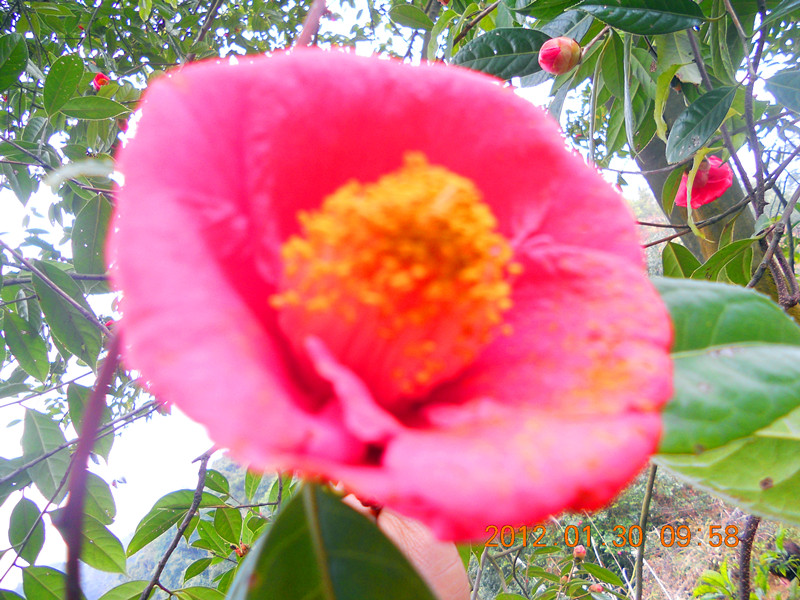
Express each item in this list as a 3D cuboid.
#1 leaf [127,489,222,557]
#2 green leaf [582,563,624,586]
[{"bbox_3d":[-0.191,0.183,0.520,0.085,0.018,0.038,-26,-48,-7],"label":"leaf"},{"bbox_3d":[0.294,0.396,0.900,0.064,0.025,0.008,28,-50,9],"label":"green leaf"}]

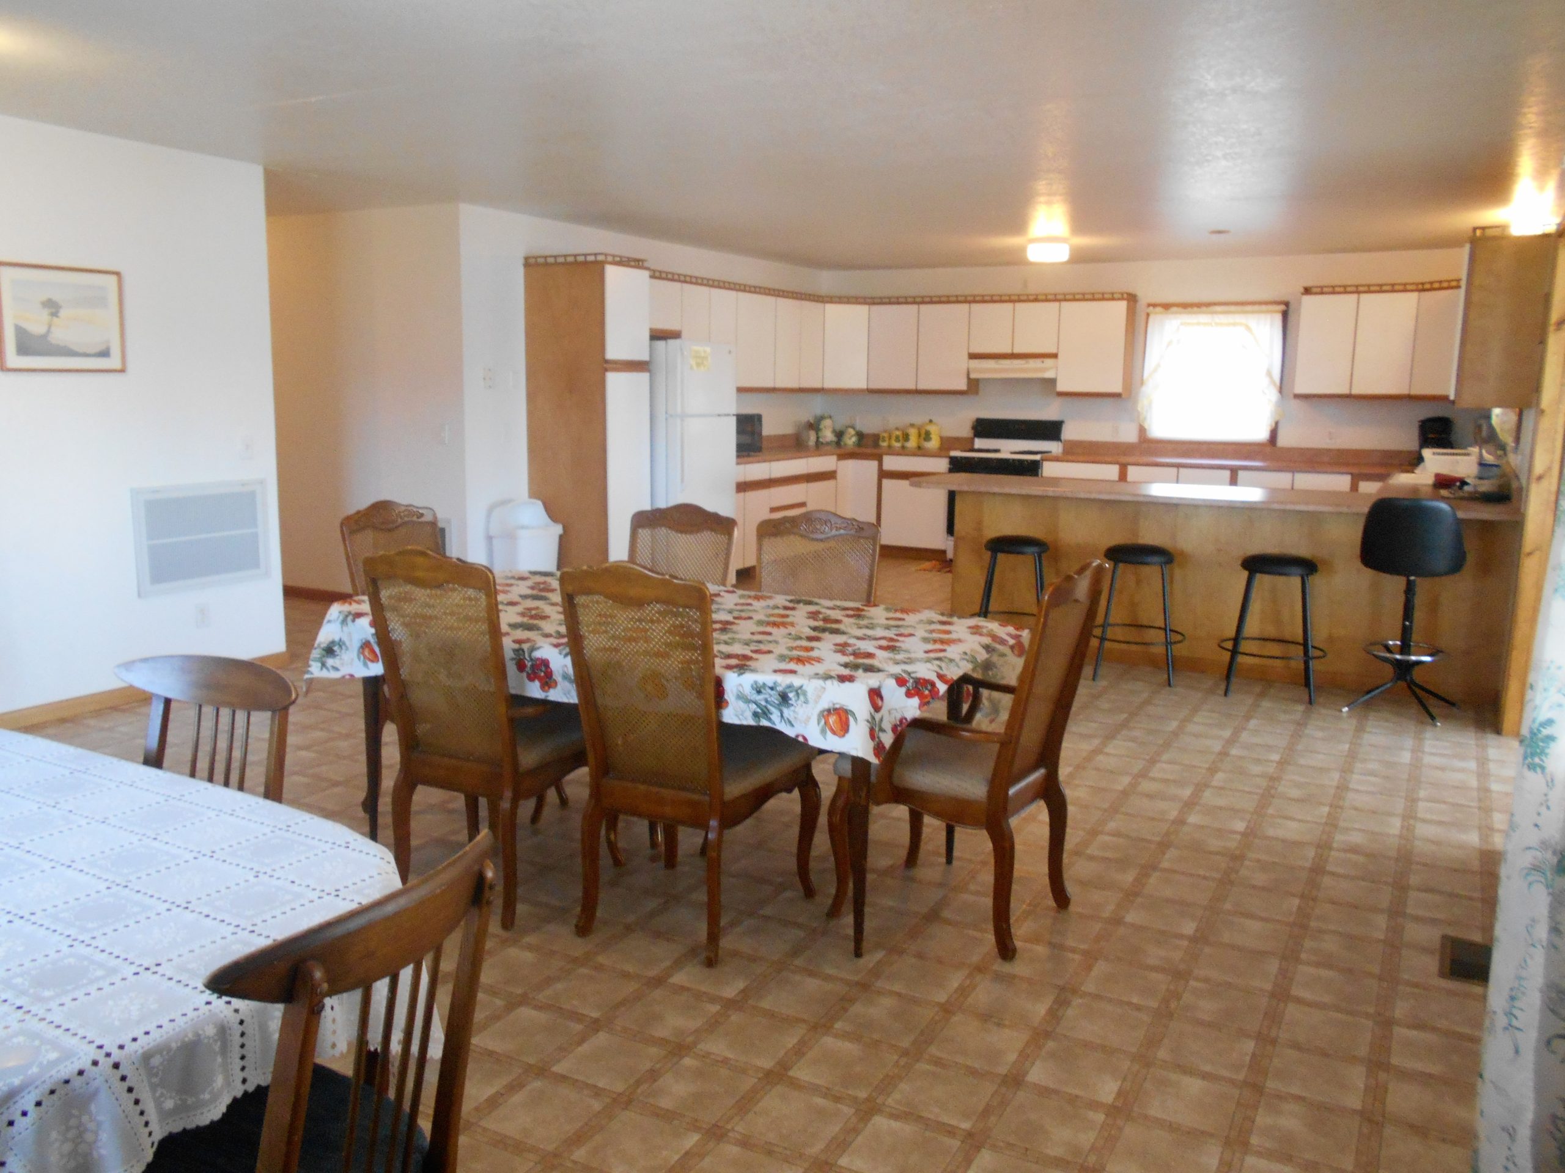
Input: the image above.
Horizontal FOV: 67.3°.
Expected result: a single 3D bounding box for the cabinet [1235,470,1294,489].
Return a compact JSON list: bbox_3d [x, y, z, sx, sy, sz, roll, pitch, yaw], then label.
[{"bbox_3d":[3.643,-0.499,8.830,0.384,0.766,0.614,6,11,29],"label":"cabinet"}]

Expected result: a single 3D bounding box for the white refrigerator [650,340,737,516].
[{"bbox_3d":[-0.829,-0.772,7.947,0.770,1.705,0.730,6,11,28],"label":"white refrigerator"}]

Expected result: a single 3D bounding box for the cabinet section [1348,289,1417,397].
[{"bbox_3d":[4.319,-1.720,8.420,0.373,0.714,0.323,6,11,29],"label":"cabinet section"}]

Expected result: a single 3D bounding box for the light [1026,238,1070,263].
[{"bbox_3d":[1.819,-2.305,8.083,0.293,0.151,0.293,6,11,29],"label":"light"}]

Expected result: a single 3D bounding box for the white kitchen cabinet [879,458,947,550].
[{"bbox_3d":[1.263,-0.747,10.134,0.620,0.766,0.614,6,11,29],"label":"white kitchen cabinet"}]

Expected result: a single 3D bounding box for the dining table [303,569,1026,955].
[{"bbox_3d":[-0.372,0.450,3.586,2.000,0.758,1.030,6,11,29],"label":"dining table"}]

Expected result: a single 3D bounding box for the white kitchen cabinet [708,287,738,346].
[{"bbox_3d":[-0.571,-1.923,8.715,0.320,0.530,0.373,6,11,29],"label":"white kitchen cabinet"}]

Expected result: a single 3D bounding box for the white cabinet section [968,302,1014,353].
[{"bbox_3d":[1.791,-2.134,9.781,0.378,0.410,0.323,6,11,29],"label":"white cabinet section"}]

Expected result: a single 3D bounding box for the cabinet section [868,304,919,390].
[{"bbox_3d":[1.032,-2.072,10.305,0.457,0.735,0.320,6,11,28],"label":"cabinet section"}]

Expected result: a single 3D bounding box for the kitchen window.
[{"bbox_3d":[3.343,-1.658,9.220,1.030,1.015,0.090,6,11,28],"label":"kitchen window"}]

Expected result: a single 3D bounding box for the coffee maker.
[{"bbox_3d":[4.637,-1.015,8.336,0.220,0.350,0.230,6,11,29],"label":"coffee maker"}]

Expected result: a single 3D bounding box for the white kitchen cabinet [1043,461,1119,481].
[{"bbox_3d":[2.466,-0.622,9.474,0.598,0.766,0.614,6,11,29],"label":"white kitchen cabinet"}]

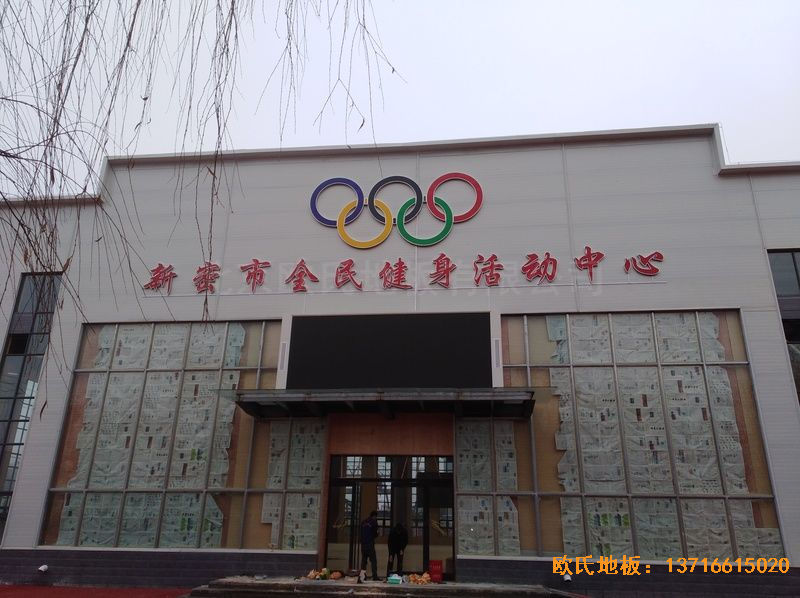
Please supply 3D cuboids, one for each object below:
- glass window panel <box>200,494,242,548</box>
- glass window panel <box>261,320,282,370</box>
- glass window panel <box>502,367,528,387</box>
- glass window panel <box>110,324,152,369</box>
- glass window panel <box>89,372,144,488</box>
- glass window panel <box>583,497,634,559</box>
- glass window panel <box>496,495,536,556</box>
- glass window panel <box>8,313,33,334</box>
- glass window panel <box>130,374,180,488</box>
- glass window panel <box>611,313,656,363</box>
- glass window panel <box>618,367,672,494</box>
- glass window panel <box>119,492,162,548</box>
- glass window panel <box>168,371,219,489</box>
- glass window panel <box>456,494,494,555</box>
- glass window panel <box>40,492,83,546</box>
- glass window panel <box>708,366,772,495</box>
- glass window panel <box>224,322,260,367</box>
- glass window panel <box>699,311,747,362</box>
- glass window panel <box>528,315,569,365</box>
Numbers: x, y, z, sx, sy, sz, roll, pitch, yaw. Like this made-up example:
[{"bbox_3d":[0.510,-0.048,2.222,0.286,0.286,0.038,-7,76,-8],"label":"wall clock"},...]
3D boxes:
[{"bbox_3d":[-4.584,5.729,15.597,1.086,1.355,0.050,-1,-20,6],"label":"glass window panel"},{"bbox_3d":[-3.869,1.375,18.059,0.567,1.423,0.080,-1,-20,6],"label":"glass window panel"},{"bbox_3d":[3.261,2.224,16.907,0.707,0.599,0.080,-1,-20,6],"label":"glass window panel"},{"bbox_3d":[-7.972,1.427,17.811,1.114,1.412,0.060,-1,-20,6],"label":"glass window panel"},{"bbox_3d":[-8.165,3.732,17.319,1.068,3.310,0.080,-1,-20,6],"label":"glass window panel"},{"bbox_3d":[5.356,5.813,15.357,1.105,1.394,0.080,-1,-20,6],"label":"glass window panel"},{"bbox_3d":[2.913,5.622,14.952,1.005,1.389,0.060,-1,-20,6],"label":"glass window panel"},{"bbox_3d":[-12.116,0.784,19.251,0.714,0.672,0.080,-1,-20,6],"label":"glass window panel"},{"bbox_3d":[-7.165,3.789,17.574,1.129,3.400,0.080,-1,-20,6],"label":"glass window panel"},{"bbox_3d":[6.267,1.068,16.089,1.093,1.392,0.050,-1,-20,6],"label":"glass window panel"},{"bbox_3d":[6.402,3.375,15.663,1.070,3.310,0.080,-1,-20,6],"label":"glass window panel"},{"bbox_3d":[-6.905,5.870,16.043,1.115,1.389,0.060,-1,-20,6],"label":"glass window panel"},{"bbox_3d":[-5.667,3.561,16.525,1.065,3.248,0.050,-1,-20,6],"label":"glass window panel"},{"bbox_3d":[1.919,5.647,15.063,0.936,1.389,0.060,-1,-20,6],"label":"glass window panel"},{"bbox_3d":[-9.328,6.023,16.607,1.034,1.360,0.080,-1,-20,6],"label":"glass window panel"},{"bbox_3d":[8.532,3.251,15.150,1.064,3.303,0.060,-1,-20,6],"label":"glass window panel"},{"bbox_3d":[-4.775,1.397,18.159,1.111,1.423,0.080,-1,-20,6],"label":"glass window panel"},{"bbox_3d":[8.508,1.016,15.853,1.051,1.392,0.050,-1,-20,6],"label":"glass window panel"},{"bbox_3d":[4.159,1.149,16.769,1.087,1.399,0.080,-1,-20,6],"label":"glass window panel"}]

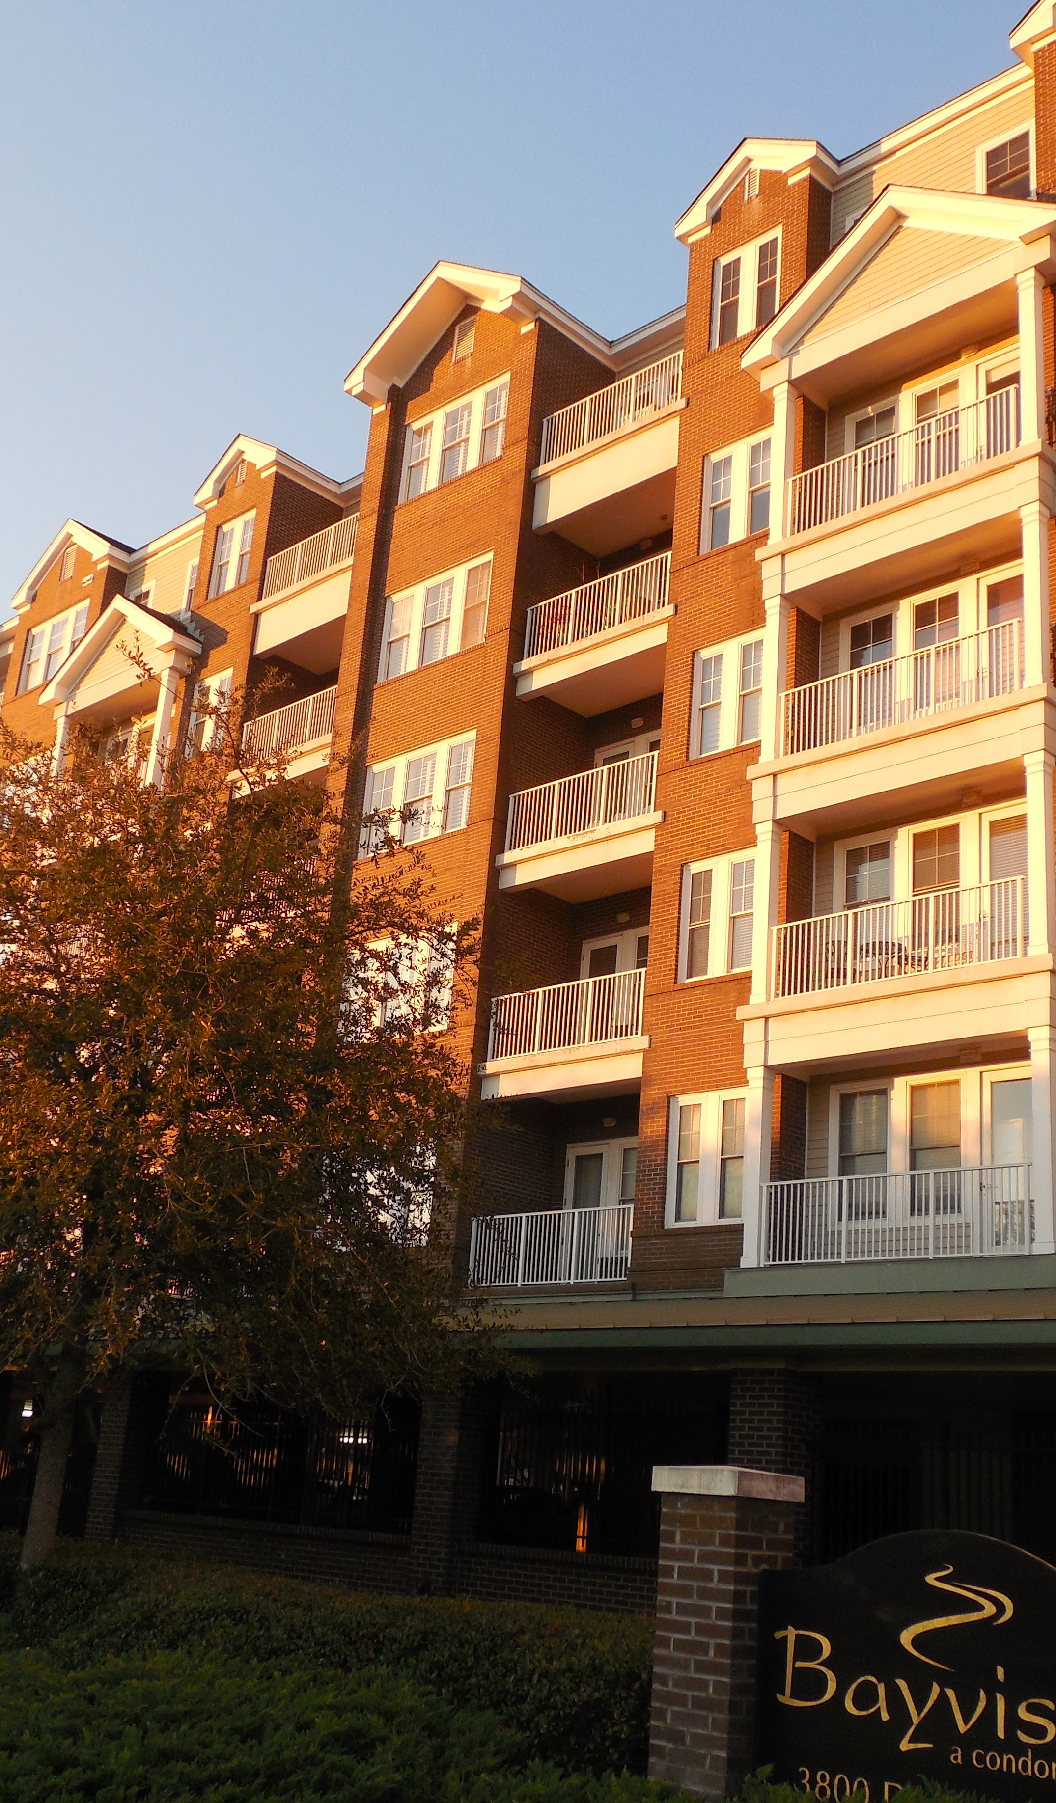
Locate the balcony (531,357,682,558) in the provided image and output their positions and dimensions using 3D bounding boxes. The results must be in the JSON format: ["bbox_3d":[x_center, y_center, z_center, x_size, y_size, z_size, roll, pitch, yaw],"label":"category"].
[{"bbox_3d":[1.887,-7.675,30.682,3.418,2.318,1.920,-13,-25,43],"label":"balcony"}]

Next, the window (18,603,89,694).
[{"bbox_3d":[-11.797,-6.301,43.345,2.882,1.834,0.148,-14,-26,43],"label":"window"}]

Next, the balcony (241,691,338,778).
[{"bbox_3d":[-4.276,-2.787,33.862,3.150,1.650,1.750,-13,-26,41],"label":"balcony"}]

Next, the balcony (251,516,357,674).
[{"bbox_3d":[-3.893,-6.188,36.266,3.608,2.294,1.942,-14,-26,43],"label":"balcony"}]

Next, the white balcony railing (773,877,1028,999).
[{"bbox_3d":[4.670,0.532,22.339,3.848,1.058,0.074,-14,-26,43],"label":"white balcony railing"}]

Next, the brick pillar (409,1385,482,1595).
[{"bbox_3d":[-0.829,6.277,18.194,0.605,2.580,0.410,-14,-26,43],"label":"brick pillar"}]

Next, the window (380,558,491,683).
[{"bbox_3d":[-1.713,-5.230,32.204,2.920,1.833,0.150,-13,-25,43],"label":"window"}]

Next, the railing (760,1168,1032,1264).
[{"bbox_3d":[4.392,3.860,21.180,3.848,1.058,0.074,-14,-26,43],"label":"railing"}]

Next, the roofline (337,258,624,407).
[{"bbox_3d":[-0.733,-10.971,34.661,4.987,2.258,3.300,-13,-25,43],"label":"roofline"}]

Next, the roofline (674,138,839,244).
[{"bbox_3d":[4.127,-12.099,29.729,2.984,1.443,1.400,-13,-25,43],"label":"roofline"}]

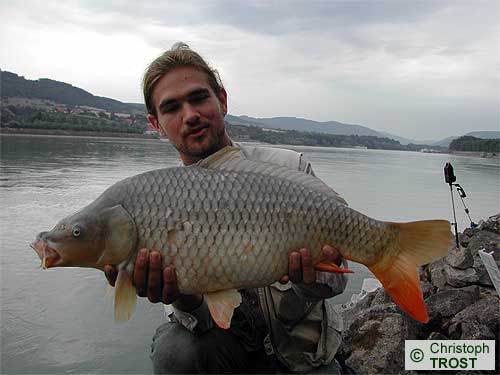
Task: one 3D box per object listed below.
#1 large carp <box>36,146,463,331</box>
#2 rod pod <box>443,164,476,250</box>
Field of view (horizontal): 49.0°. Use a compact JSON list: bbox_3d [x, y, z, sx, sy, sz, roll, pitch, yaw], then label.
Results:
[{"bbox_3d":[0.002,0.082,0.920,0.711,0.302,0.140,1,0,-7],"label":"large carp"},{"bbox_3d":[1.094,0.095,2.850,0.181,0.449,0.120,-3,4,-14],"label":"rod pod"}]

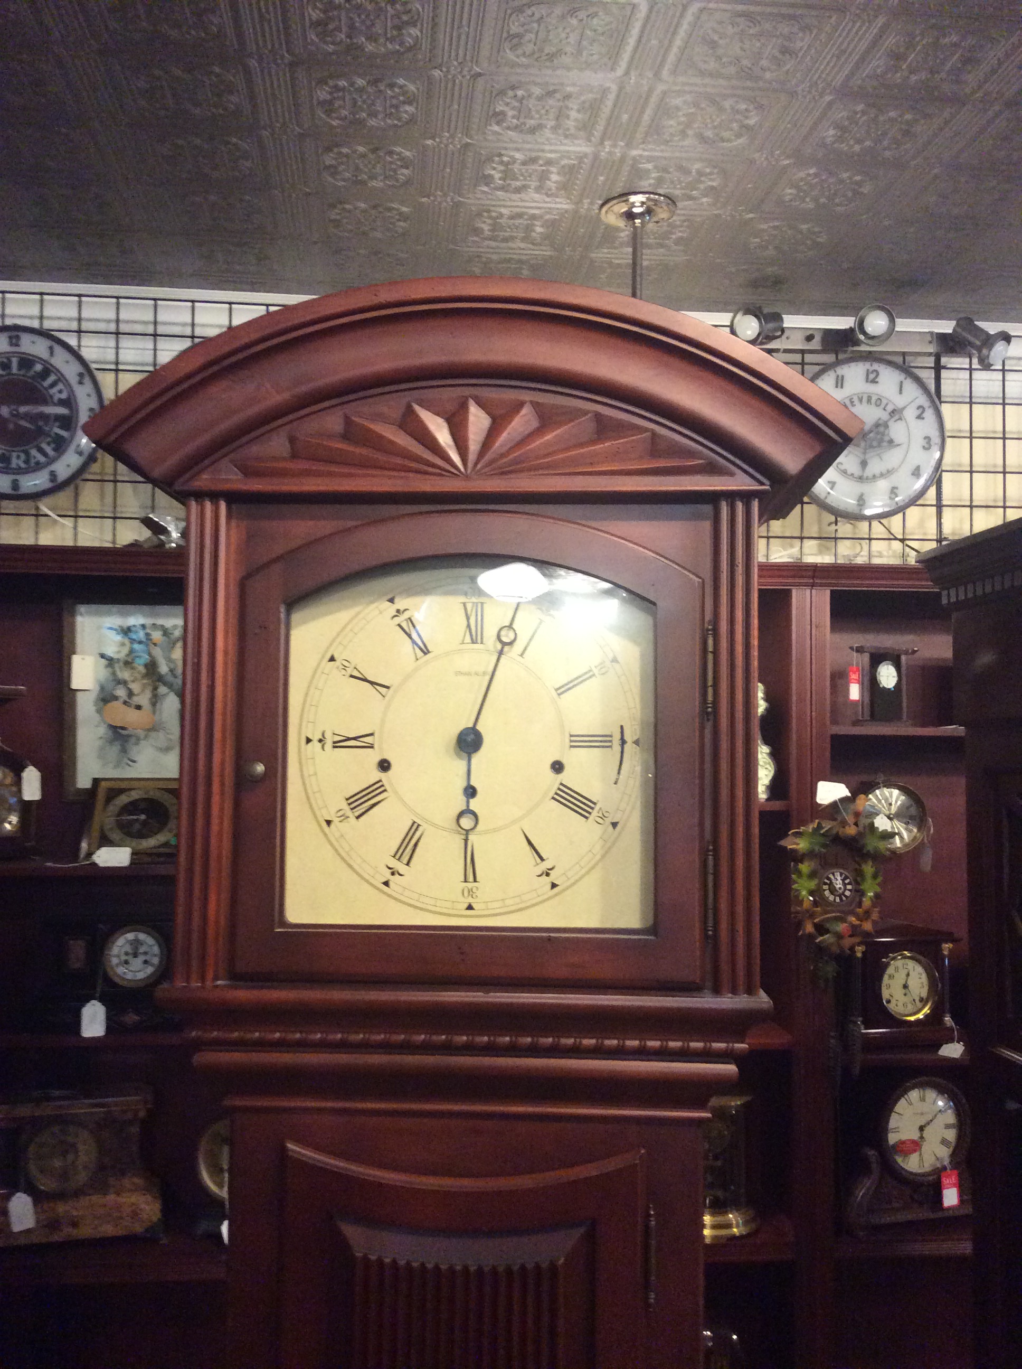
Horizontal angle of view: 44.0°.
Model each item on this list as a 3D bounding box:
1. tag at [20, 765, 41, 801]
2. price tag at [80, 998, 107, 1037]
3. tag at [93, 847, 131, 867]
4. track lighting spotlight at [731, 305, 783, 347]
[{"bbox_3d":[-0.885,0.183,2.330,0.039,0.065,0.004,1,-5,-14],"label":"tag"},{"bbox_3d":[-0.756,0.606,2.290,0.044,0.067,0.004,1,-9,-11],"label":"price tag"},{"bbox_3d":[-0.719,0.311,2.280,0.071,0.038,0.004,1,-28,-9],"label":"tag"},{"bbox_3d":[0.521,-0.756,2.660,0.122,0.085,0.085,-21,12,-42],"label":"track lighting spotlight"}]

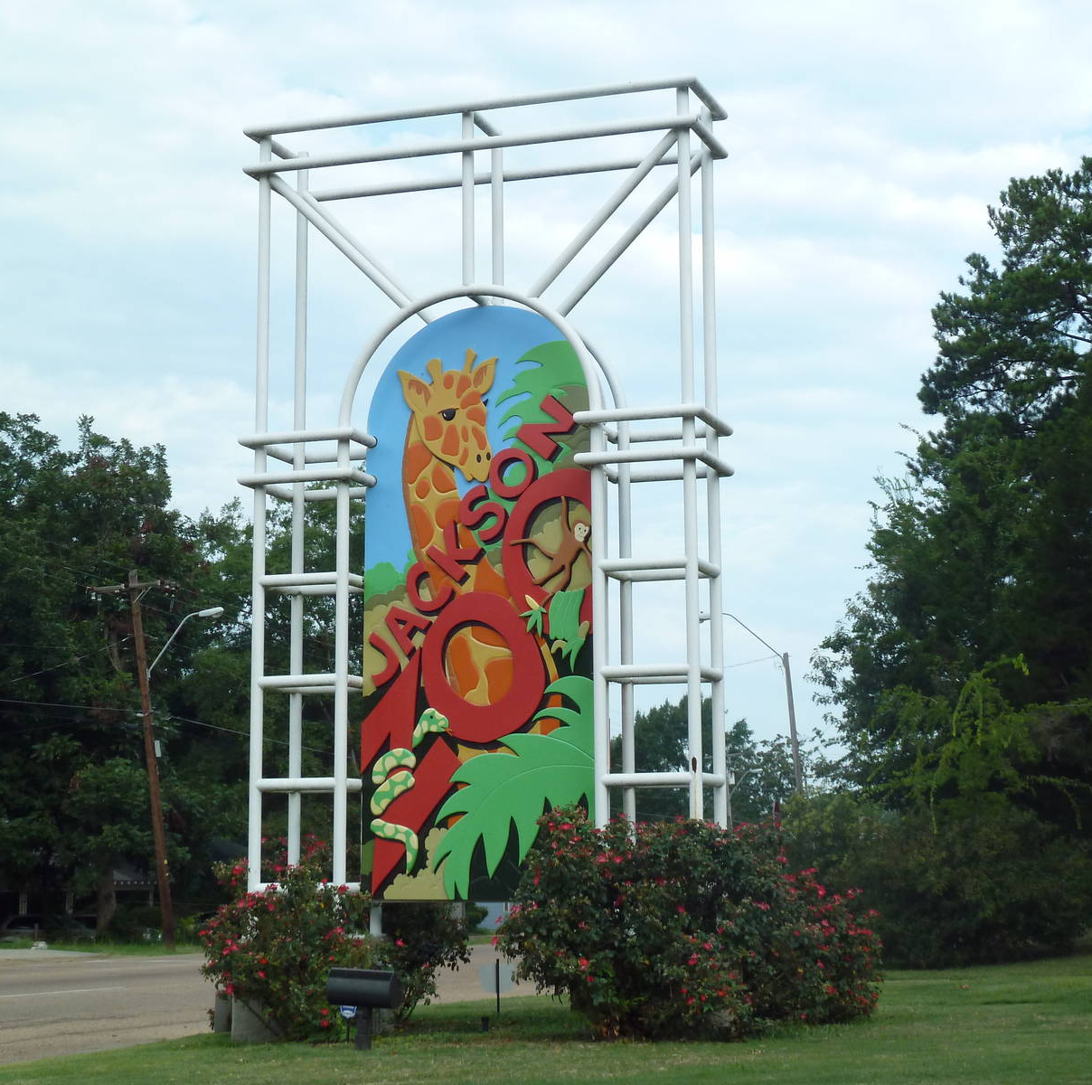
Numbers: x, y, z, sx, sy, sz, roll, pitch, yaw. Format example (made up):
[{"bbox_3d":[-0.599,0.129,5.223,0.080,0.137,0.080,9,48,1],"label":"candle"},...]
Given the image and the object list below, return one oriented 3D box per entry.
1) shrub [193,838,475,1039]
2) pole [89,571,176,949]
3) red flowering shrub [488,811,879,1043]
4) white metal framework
[{"bbox_3d":[-2.567,4.850,28.300,3.300,2.400,2.700,0,-7,0],"label":"shrub"},{"bbox_3d":[-9.168,4.998,53.550,2.450,8.772,0.450,-12,-9,33],"label":"pole"},{"bbox_3d":[1.704,4.520,27.400,4.500,2.600,3.000,0,-7,0],"label":"red flowering shrub"},{"bbox_3d":[-0.748,-0.310,28.023,5.998,10.008,1.587,-3,-8,19],"label":"white metal framework"}]

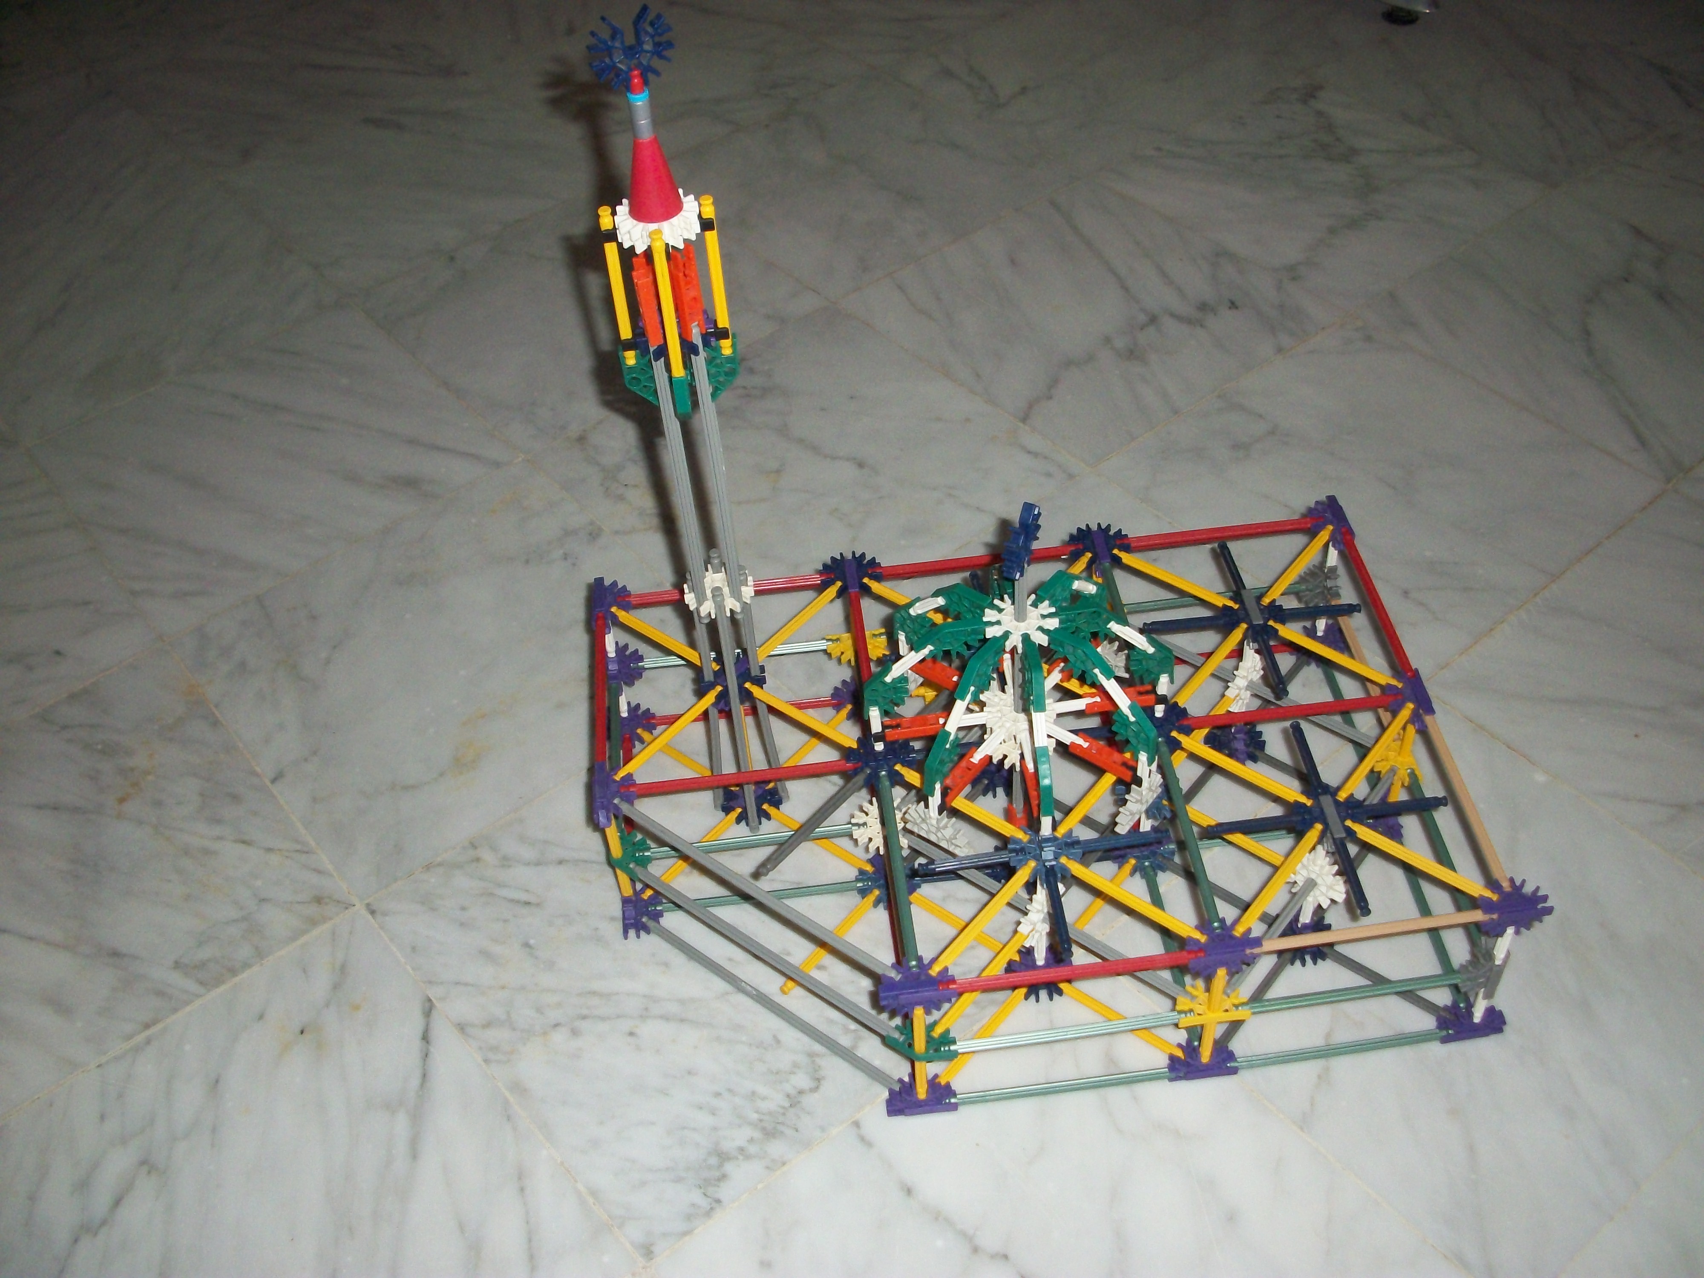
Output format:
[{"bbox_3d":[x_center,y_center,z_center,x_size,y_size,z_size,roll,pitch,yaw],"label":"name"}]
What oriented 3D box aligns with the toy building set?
[{"bbox_3d":[0.085,-0.047,0.851,0.477,0.514,0.329,-7,44,-2],"label":"toy building set"}]

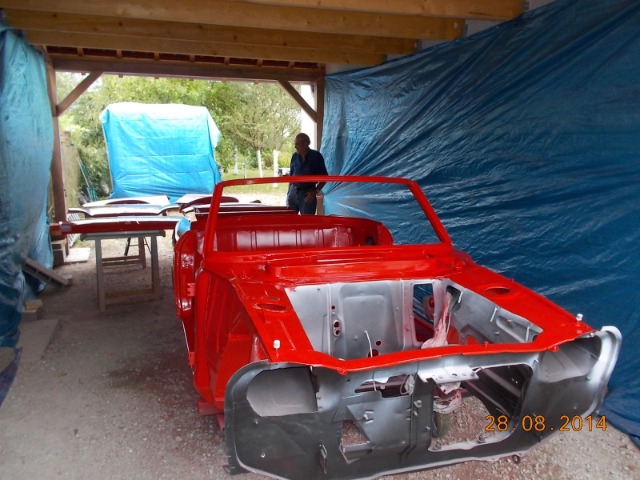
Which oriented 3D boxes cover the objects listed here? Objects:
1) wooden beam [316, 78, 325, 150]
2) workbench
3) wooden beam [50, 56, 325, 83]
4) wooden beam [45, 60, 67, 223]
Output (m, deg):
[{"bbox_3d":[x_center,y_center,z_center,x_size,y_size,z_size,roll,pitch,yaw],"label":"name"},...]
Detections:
[{"bbox_3d":[0.006,-1.229,8.700,0.125,2.660,0.125,-3,10,-18],"label":"wooden beam"},{"bbox_3d":[-2.035,0.200,5.487,1.120,0.840,0.560,-4,10,-22],"label":"workbench"},{"bbox_3d":[-1.806,-2.512,7.894,3.940,0.210,0.130,-3,10,-18],"label":"wooden beam"},{"bbox_3d":[-3.678,-1.097,7.505,0.125,2.760,0.125,-3,10,-18],"label":"wooden beam"}]

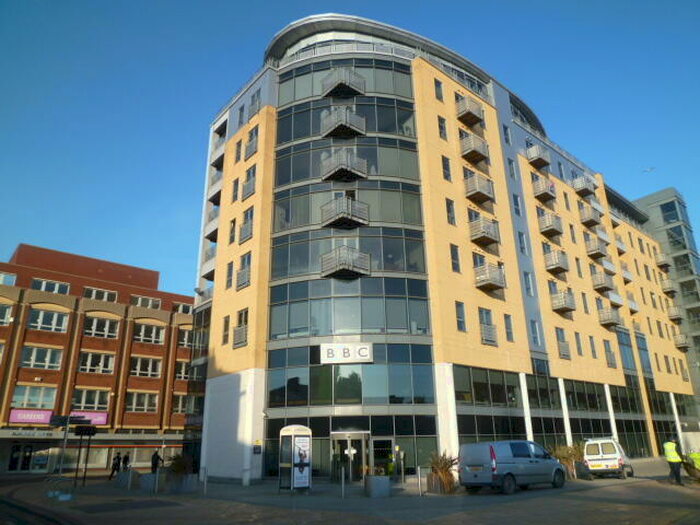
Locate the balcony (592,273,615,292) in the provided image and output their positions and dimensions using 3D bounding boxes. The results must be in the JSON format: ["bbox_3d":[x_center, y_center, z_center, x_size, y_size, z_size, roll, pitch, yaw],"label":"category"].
[{"bbox_3d":[21.167,1.670,40.720,1.650,1.300,1.050,16,-26,-38],"label":"balcony"}]

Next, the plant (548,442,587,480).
[{"bbox_3d":[10.559,9.671,23.780,1.400,1.700,1.350,16,-26,-38],"label":"plant"}]

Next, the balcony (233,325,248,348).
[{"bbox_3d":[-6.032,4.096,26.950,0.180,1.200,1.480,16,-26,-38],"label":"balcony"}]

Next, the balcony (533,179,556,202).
[{"bbox_3d":[15.291,-5.619,38.031,1.600,1.300,1.050,16,-26,-38],"label":"balcony"}]

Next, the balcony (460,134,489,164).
[{"bbox_3d":[8.129,-7.337,31.702,1.500,1.240,0.950,15,-25,-37],"label":"balcony"}]

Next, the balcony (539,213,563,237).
[{"bbox_3d":[14.880,-2.738,35.956,1.440,1.210,0.900,15,-25,-37],"label":"balcony"}]

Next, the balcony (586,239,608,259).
[{"bbox_3d":[20.861,-1.081,41.021,1.509,1.203,0.986,16,-26,-38],"label":"balcony"}]

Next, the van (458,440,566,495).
[{"bbox_3d":[7.050,8.660,20.760,4.780,1.900,1.930,12,-23,-31],"label":"van"}]

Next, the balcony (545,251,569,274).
[{"bbox_3d":[15.019,0.006,35.118,1.550,1.198,0.906,15,-25,-38],"label":"balcony"}]

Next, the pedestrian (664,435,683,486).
[{"bbox_3d":[12.877,7.960,19.404,0.450,1.780,0.500,3,-20,-9],"label":"pedestrian"}]

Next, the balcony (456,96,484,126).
[{"bbox_3d":[8.031,-10.100,32.570,1.550,1.198,0.906,15,-25,-38],"label":"balcony"}]

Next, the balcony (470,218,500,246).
[{"bbox_3d":[8.179,-1.831,29.501,1.499,1.242,1.016,16,-26,-38],"label":"balcony"}]

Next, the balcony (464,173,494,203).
[{"bbox_3d":[8.170,-4.606,30.655,1.550,1.198,0.906,15,-25,-38],"label":"balcony"}]

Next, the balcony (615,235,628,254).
[{"bbox_3d":[25.040,-1.452,45.672,2.000,1.100,1.000,15,-25,-37],"label":"balcony"}]

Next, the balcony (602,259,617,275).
[{"bbox_3d":[22.206,0.455,42.458,2.550,1.000,1.000,15,-25,-37],"label":"balcony"}]

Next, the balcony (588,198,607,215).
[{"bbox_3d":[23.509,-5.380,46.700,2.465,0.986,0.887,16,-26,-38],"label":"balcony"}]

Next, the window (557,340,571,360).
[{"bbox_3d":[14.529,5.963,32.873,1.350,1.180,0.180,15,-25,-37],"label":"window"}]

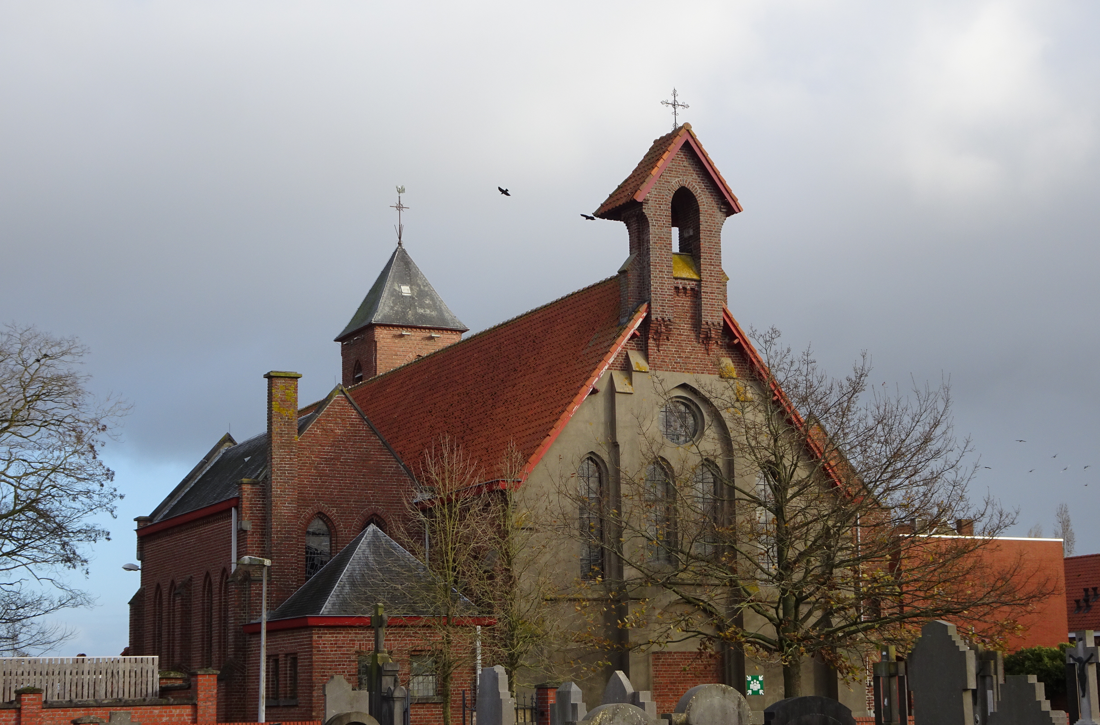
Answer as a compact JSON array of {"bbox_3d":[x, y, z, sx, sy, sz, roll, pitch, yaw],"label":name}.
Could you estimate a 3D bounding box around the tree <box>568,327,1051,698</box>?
[{"bbox_3d":[5.854,4.058,41.415,10.889,10.043,10.018,-1,-10,0],"label":"tree"}]

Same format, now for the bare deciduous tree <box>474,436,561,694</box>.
[{"bbox_3d":[-0.627,5.197,38.896,1.860,7.106,1.860,-1,-10,0],"label":"bare deciduous tree"}]

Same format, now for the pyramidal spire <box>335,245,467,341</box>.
[{"bbox_3d":[-5.691,-2.743,70.138,3.869,3.553,3.869,4,-12,-27],"label":"pyramidal spire"}]

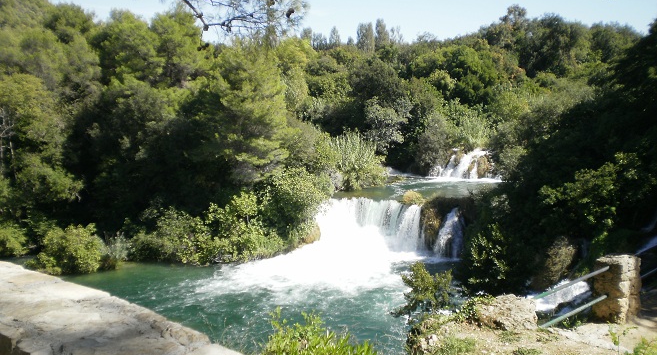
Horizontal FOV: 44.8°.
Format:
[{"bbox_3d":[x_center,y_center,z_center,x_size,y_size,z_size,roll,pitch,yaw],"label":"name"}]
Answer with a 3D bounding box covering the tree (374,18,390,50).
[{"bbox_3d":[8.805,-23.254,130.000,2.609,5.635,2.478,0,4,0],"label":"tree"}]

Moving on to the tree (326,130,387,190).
[{"bbox_3d":[1.651,-0.943,47.000,3.537,3.537,3.360,0,4,0],"label":"tree"}]

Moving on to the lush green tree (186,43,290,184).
[{"bbox_3d":[-4.967,-3.532,44.000,5.739,7.726,5.452,0,4,0],"label":"lush green tree"}]

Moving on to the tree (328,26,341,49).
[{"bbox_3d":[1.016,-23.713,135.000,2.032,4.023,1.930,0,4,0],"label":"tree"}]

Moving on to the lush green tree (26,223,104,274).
[{"bbox_3d":[-12.205,3.295,37.000,3.620,2.320,3.439,0,4,0],"label":"lush green tree"}]

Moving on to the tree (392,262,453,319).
[{"bbox_3d":[1.391,1.672,11.800,0.888,0.858,0.844,0,4,0],"label":"tree"}]

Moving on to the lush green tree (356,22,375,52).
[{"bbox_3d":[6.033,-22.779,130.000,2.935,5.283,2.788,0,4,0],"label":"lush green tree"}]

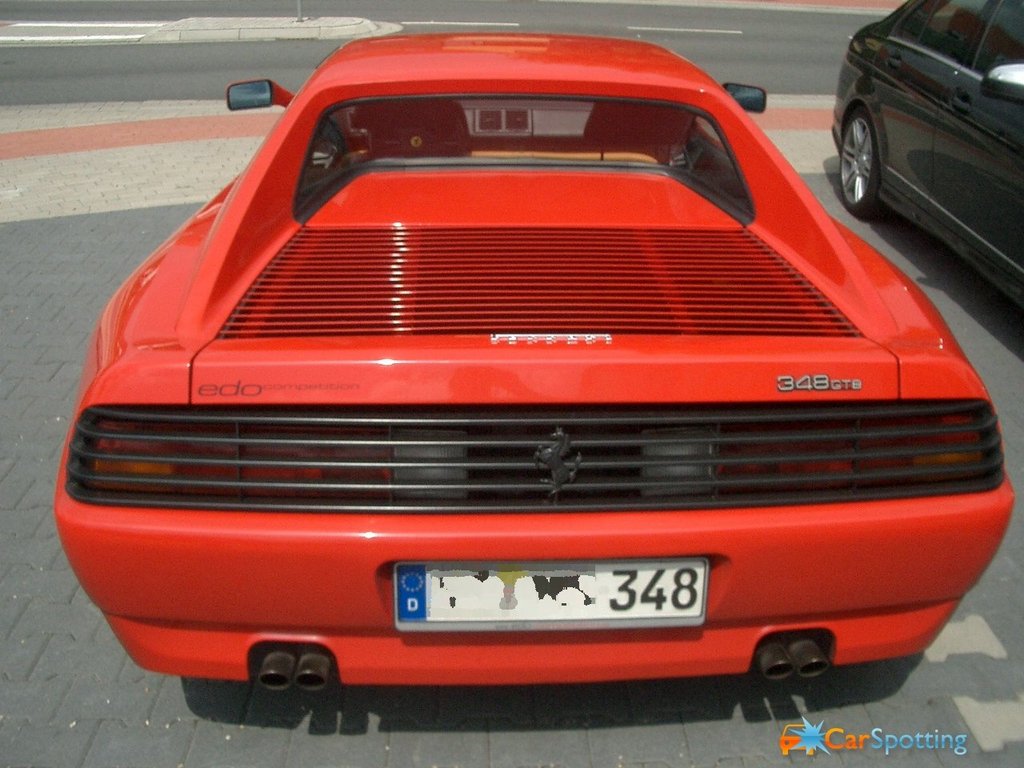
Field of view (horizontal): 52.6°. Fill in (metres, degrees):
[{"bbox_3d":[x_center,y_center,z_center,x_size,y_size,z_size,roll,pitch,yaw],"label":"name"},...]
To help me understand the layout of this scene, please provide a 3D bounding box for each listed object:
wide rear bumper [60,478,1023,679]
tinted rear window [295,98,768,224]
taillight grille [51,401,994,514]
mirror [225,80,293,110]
[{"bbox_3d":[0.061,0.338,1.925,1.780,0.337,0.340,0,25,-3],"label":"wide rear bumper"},{"bbox_3d":[0.024,-0.564,2.590,1.050,0.215,0.511,0,25,-3],"label":"tinted rear window"},{"bbox_3d":[0.065,0.117,1.816,1.690,0.175,0.140,0,25,-3],"label":"taillight grille"},{"bbox_3d":[-0.900,-1.084,3.872,0.270,0.113,0.150,0,25,-3],"label":"mirror"}]

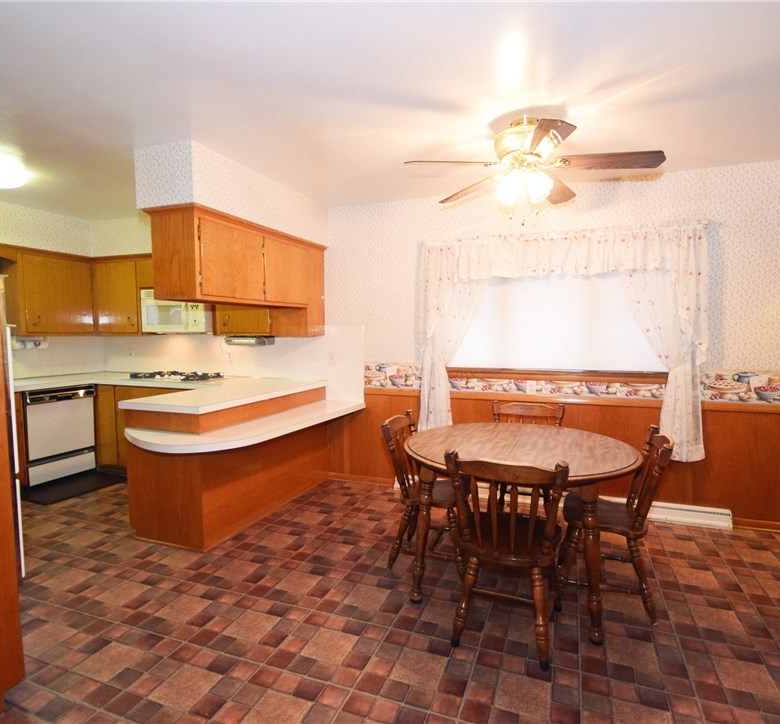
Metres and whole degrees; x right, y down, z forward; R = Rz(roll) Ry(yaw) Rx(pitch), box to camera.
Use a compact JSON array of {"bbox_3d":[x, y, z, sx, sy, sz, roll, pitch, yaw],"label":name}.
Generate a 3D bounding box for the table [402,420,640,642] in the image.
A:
[{"bbox_3d":[0.697,0.834,2.507,1.200,0.760,1.200,1,4,21],"label":"table"}]

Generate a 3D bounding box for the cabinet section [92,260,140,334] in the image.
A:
[{"bbox_3d":[-2.739,-0.659,4.745,0.630,0.740,0.325,1,4,21],"label":"cabinet section"}]

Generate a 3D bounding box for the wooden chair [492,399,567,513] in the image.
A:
[{"bbox_3d":[0.918,0.739,3.075,0.500,0.870,0.490,1,4,21],"label":"wooden chair"}]

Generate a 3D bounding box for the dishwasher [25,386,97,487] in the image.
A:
[{"bbox_3d":[-3.280,0.652,4.261,0.600,0.820,0.600,1,4,21],"label":"dishwasher"}]

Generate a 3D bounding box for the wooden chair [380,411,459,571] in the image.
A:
[{"bbox_3d":[0.266,0.767,2.712,0.485,0.870,0.500,1,4,21],"label":"wooden chair"}]

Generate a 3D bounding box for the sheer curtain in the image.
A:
[{"bbox_3d":[1.201,-0.143,3.426,2.070,1.640,0.140,1,4,21],"label":"sheer curtain"}]

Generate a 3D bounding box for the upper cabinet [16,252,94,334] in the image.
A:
[{"bbox_3d":[-3.300,-0.642,4.360,0.320,0.770,0.680,1,4,21],"label":"upper cabinet"}]

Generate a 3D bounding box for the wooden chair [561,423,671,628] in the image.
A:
[{"bbox_3d":[1.153,0.785,2.381,0.490,0.870,0.500,1,4,21],"label":"wooden chair"}]

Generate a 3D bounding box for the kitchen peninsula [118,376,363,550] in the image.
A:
[{"bbox_3d":[-1.048,0.697,3.491,1.160,0.915,1.770,1,4,21],"label":"kitchen peninsula"}]

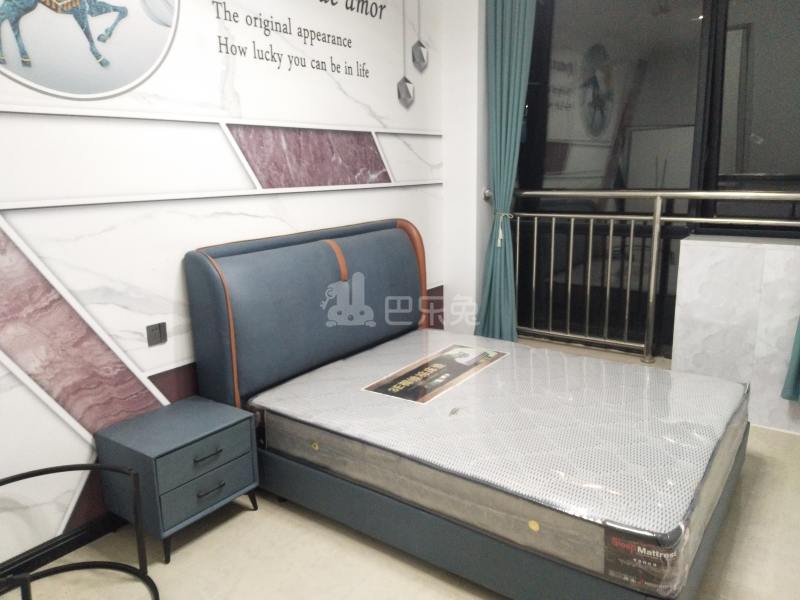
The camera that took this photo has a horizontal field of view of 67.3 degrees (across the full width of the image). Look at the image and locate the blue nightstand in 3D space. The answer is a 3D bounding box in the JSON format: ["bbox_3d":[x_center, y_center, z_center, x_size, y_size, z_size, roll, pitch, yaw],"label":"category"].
[{"bbox_3d":[-0.895,0.717,2.488,0.401,0.435,0.468,8,15,36],"label":"blue nightstand"}]

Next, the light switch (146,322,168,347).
[{"bbox_3d":[-1.021,0.148,2.541,0.012,0.089,0.088,8,15,36],"label":"light switch"}]

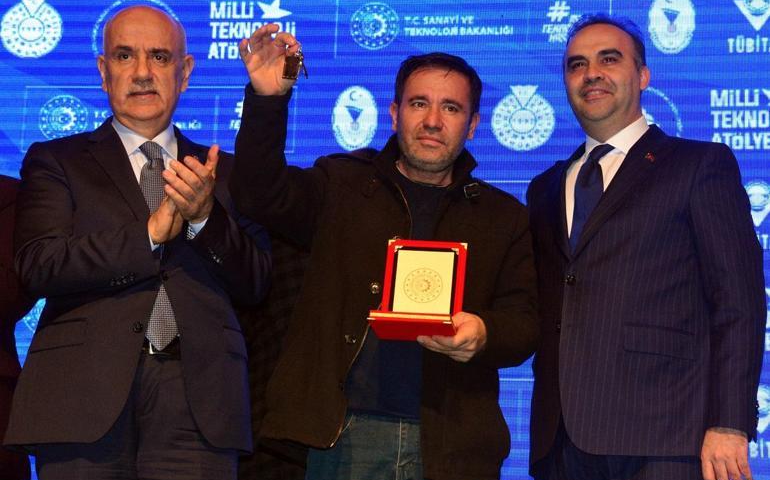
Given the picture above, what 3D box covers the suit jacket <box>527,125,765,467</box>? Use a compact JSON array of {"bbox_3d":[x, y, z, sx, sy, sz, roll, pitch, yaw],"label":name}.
[{"bbox_3d":[0.563,0.097,3.650,0.560,0.760,0.340,-6,-12,38],"label":"suit jacket"}]

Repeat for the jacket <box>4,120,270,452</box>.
[{"bbox_3d":[-0.519,0.081,3.500,0.570,0.735,0.410,5,-10,-20],"label":"jacket"}]

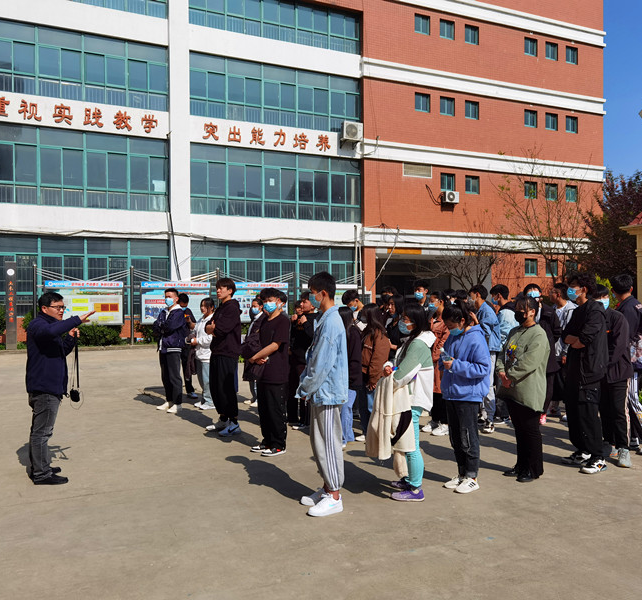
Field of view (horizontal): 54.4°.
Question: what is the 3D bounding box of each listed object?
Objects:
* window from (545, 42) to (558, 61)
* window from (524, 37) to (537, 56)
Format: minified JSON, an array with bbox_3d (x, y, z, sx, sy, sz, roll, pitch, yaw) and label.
[{"bbox_3d":[12.030,-12.940,32.567,0.848,0.912,0.150,0,0,-24],"label":"window"},{"bbox_3d":[11.050,-13.300,32.900,0.880,0.920,0.140,0,0,-24],"label":"window"}]

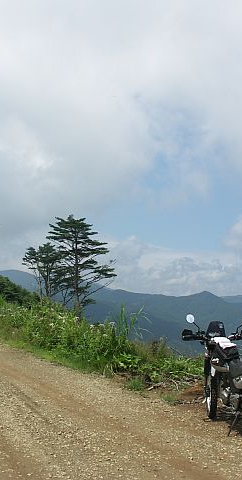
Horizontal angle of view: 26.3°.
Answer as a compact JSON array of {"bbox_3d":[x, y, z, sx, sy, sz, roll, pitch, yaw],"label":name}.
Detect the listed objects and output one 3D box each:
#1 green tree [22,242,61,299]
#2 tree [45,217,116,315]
[{"bbox_3d":[-6.757,2.762,44.000,3.400,5.100,3.230,0,-5,0],"label":"green tree"},{"bbox_3d":[-3.052,2.047,40.000,5.250,8.040,4.940,0,-5,0],"label":"tree"}]

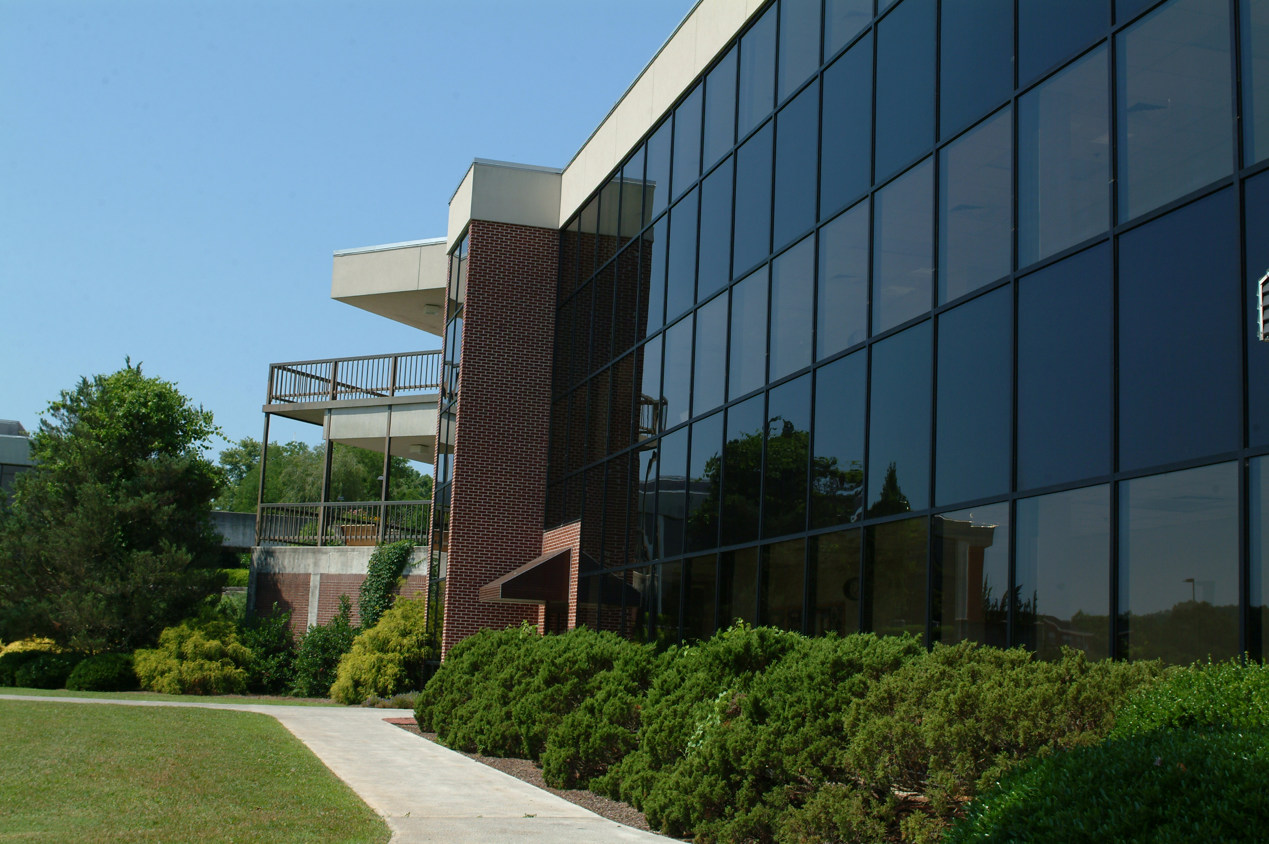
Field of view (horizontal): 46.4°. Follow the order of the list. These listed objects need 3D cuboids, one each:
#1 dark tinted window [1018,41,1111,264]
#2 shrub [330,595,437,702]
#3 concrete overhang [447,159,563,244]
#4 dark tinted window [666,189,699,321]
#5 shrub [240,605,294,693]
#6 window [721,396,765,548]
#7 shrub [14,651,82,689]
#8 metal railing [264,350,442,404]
[{"bbox_3d":[3.794,-2.321,13.103,0.080,1.688,1.450,6,-10,-16],"label":"dark tinted window"},{"bbox_3d":[-5.833,5.263,34.218,2.400,2.500,2.200,3,-10,0],"label":"shrub"},{"bbox_3d":[-2.995,-4.654,33.335,1.960,1.380,3.120,5,-10,-16],"label":"concrete overhang"},{"bbox_3d":[0.787,-2.630,23.491,0.080,1.974,1.460,6,-10,-16],"label":"dark tinted window"},{"bbox_3d":[-9.218,5.700,37.151,1.350,2.220,1.300,5,-10,-13],"label":"shrub"},{"bbox_3d":[1.488,0.671,19.908,0.100,1.950,1.460,5,-10,-16],"label":"window"},{"bbox_3d":[-13.457,5.706,34.000,1.568,0.818,1.400,6,-10,-21],"label":"shrub"},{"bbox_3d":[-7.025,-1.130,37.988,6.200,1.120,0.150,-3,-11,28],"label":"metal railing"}]

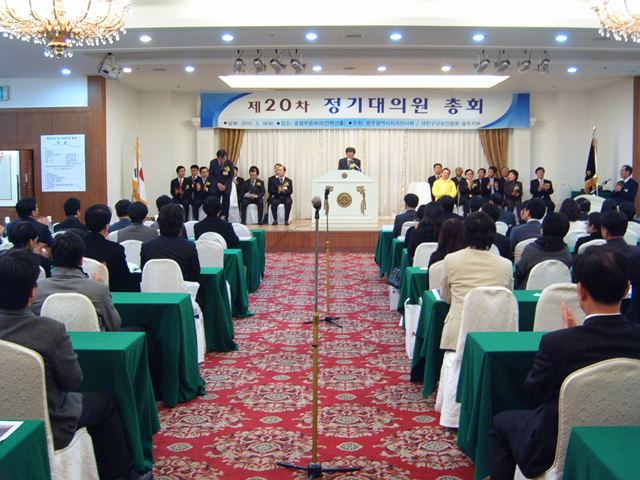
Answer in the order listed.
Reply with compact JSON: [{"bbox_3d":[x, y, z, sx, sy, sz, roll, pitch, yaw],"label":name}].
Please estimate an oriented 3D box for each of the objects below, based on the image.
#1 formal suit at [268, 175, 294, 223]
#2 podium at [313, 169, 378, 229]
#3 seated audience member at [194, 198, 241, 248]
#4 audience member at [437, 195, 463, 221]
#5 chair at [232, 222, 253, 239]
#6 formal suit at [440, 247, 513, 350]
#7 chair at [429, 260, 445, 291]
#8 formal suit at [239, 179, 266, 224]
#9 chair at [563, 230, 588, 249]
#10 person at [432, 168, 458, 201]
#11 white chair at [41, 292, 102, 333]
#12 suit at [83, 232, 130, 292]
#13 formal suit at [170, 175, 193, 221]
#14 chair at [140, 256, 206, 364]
[{"bbox_3d":[-0.849,-0.929,15.077,0.560,0.970,0.700,0,6,-2],"label":"formal suit"},{"bbox_3d":[0.566,-0.911,15.193,1.430,1.250,0.650,0,6,1],"label":"podium"},{"bbox_3d":[-1.295,0.119,8.905,0.570,1.330,0.750,0,6,1],"label":"seated audience member"},{"bbox_3d":[1.788,0.004,9.519,0.500,1.290,0.750,-1,6,-4],"label":"audience member"},{"bbox_3d":[-1.160,0.200,10.169,0.460,0.920,0.560,0,6,1],"label":"chair"},{"bbox_3d":[1.056,0.395,4.724,0.510,0.720,0.400,0,6,1],"label":"formal suit"},{"bbox_3d":[1.094,0.606,6.059,0.460,0.920,0.560,0,6,-2],"label":"chair"},{"bbox_3d":[-1.599,-0.963,16.328,0.570,1.080,0.650,0,6,1],"label":"formal suit"},{"bbox_3d":[3.092,0.329,8.120,0.480,0.920,0.560,0,6,1],"label":"chair"},{"bbox_3d":[2.974,-1.044,16.236,0.580,1.300,0.720,0,6,1],"label":"person"},{"bbox_3d":[-1.582,0.749,4.646,0.430,0.910,0.550,0,6,1],"label":"white chair"},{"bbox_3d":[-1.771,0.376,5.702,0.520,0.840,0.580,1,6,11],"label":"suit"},{"bbox_3d":[-3.312,-0.986,16.357,0.530,1.050,0.620,-1,6,-14],"label":"formal suit"},{"bbox_3d":[-1.308,0.603,6.089,0.460,0.920,0.560,0,6,5],"label":"chair"}]

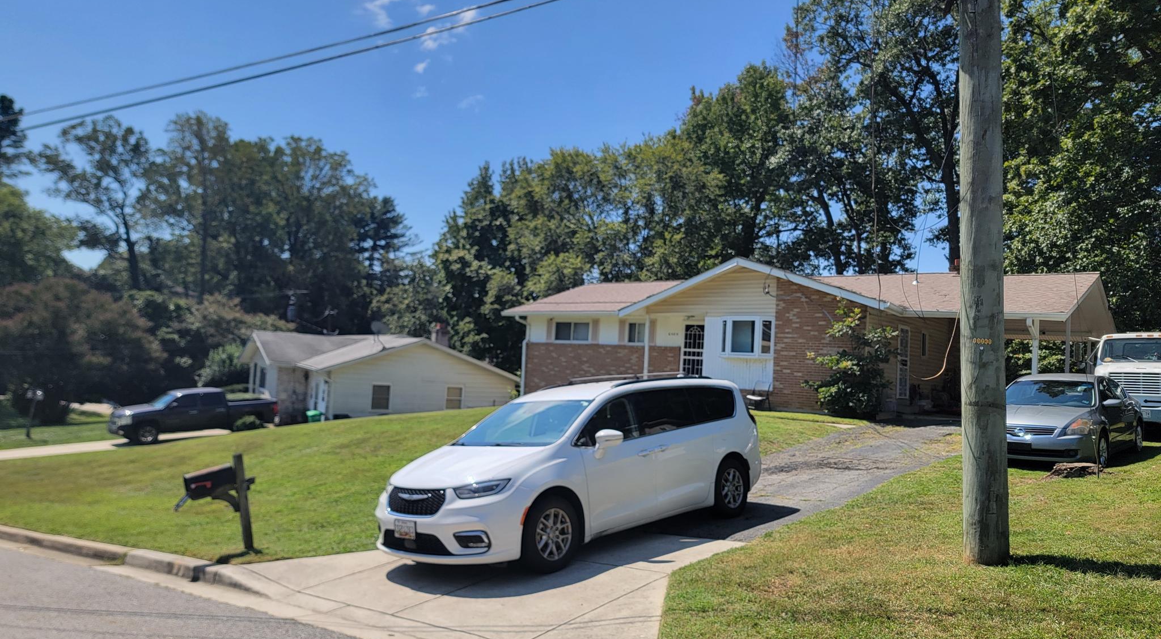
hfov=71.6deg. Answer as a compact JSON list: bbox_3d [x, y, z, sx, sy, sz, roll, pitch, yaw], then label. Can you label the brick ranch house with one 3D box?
[{"bbox_3d":[6.689,0.641,28.829,19.590,4.840,12.170,0,-4,41],"label":"brick ranch house"}]

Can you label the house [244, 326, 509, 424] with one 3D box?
[{"bbox_3d":[-11.642,3.168,44.208,11.300,4.650,14.000,4,-3,-31],"label":"house"}]

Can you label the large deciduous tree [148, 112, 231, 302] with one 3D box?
[{"bbox_3d":[-34.584,-5.755,69.432,7.900,24.590,7.900,3,-3,0],"label":"large deciduous tree"}]

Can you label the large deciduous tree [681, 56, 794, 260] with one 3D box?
[{"bbox_3d":[9.249,-5.666,49.520,8.120,20.770,8.120,3,-3,0],"label":"large deciduous tree"}]

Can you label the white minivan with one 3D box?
[{"bbox_3d":[0.159,1.675,9.603,2.100,1.790,5.180,-6,-6,44],"label":"white minivan"}]

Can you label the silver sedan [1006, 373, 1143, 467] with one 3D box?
[{"bbox_3d":[8.182,1.682,13.640,1.870,1.470,4.820,-2,-4,44],"label":"silver sedan"}]

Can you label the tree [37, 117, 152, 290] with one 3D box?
[{"bbox_3d":[-42.807,-5.754,69.450,9.940,23.800,9.940,3,-3,0],"label":"tree"}]

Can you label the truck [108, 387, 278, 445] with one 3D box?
[{"bbox_3d":[-15.174,3.729,31.743,5.850,1.890,2.080,3,-2,-42],"label":"truck"}]

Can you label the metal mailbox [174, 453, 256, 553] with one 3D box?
[{"bbox_3d":[-4.337,2.249,9.528,1.000,1.200,0.240,-3,2,-42],"label":"metal mailbox"}]

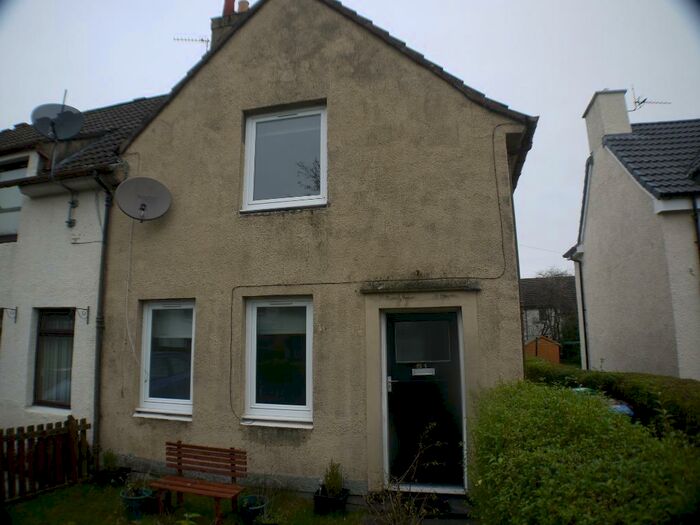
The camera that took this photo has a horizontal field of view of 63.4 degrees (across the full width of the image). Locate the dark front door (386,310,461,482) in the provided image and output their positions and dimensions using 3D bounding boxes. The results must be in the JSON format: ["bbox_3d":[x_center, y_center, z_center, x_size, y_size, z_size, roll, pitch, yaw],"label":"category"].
[{"bbox_3d":[0.852,1.546,6.500,0.850,1.970,0.070,-3,-10,15],"label":"dark front door"}]

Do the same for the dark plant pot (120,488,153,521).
[{"bbox_3d":[-2.426,2.768,6.450,0.360,0.300,0.360,0,-10,0],"label":"dark plant pot"}]

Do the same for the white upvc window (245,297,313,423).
[{"bbox_3d":[-0.888,1.188,7.052,0.920,1.510,0.100,-3,-10,15],"label":"white upvc window"}]

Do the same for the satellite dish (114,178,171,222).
[{"bbox_3d":[-2.709,-0.827,7.428,0.700,0.620,0.420,2,-10,-15],"label":"satellite dish"}]

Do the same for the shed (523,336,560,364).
[{"bbox_3d":[9.107,4.601,26.821,1.750,2.100,2.100,-3,-10,15],"label":"shed"}]

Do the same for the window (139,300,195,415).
[{"bbox_3d":[-2.407,1.236,7.473,0.800,1.470,0.100,-3,-10,15],"label":"window"}]

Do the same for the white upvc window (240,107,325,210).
[{"bbox_3d":[-0.859,-1.361,7.472,1.180,1.330,0.100,-3,-10,15],"label":"white upvc window"}]

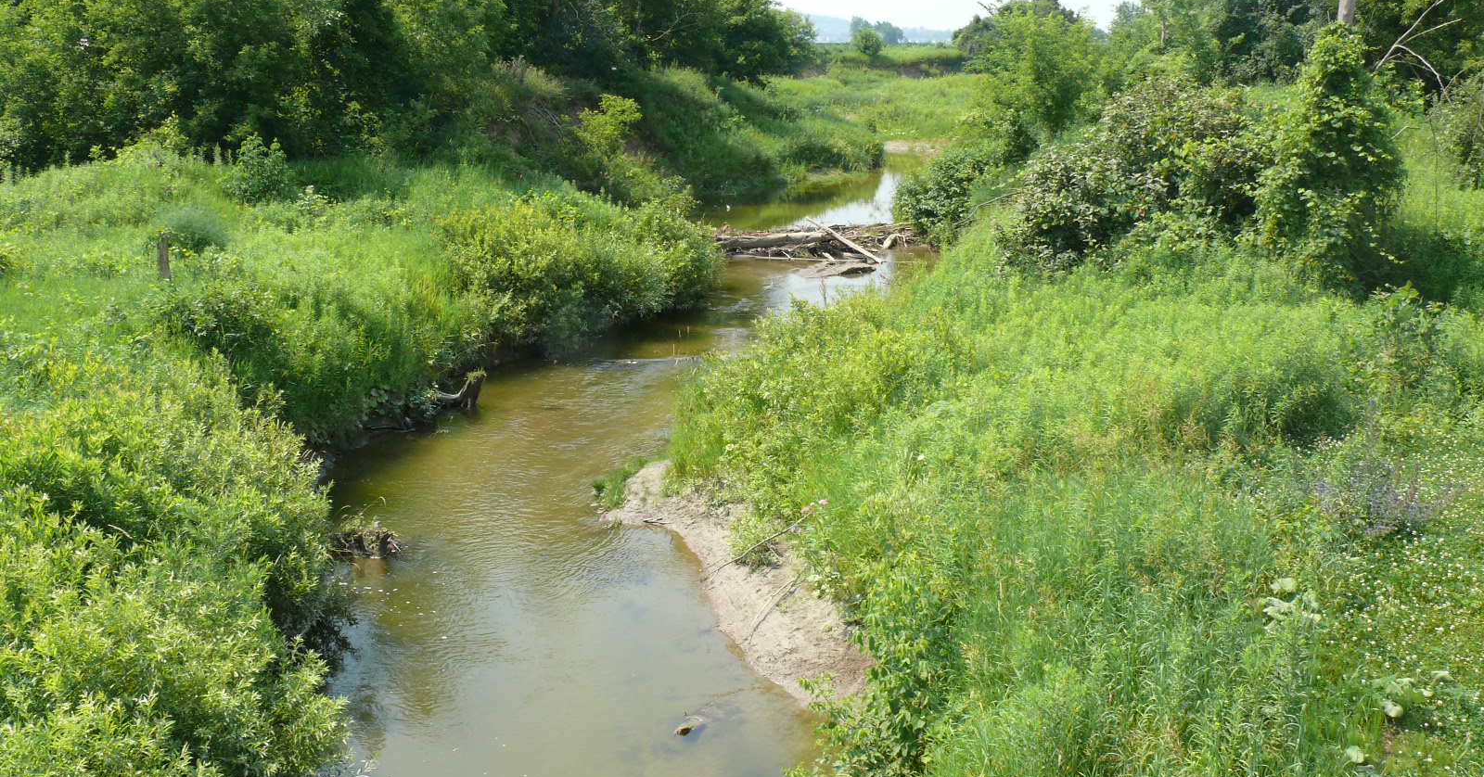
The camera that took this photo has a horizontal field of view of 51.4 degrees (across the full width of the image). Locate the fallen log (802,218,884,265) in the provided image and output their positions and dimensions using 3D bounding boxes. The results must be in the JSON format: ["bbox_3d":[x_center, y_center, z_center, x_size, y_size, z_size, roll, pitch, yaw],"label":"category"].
[{"bbox_3d":[2.441,-3.670,37.800,0.160,0.160,3.790,-6,23,-24],"label":"fallen log"}]

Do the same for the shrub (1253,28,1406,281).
[{"bbox_3d":[8.488,-3.294,22.326,2.180,3.860,2.100,0,13,0],"label":"shrub"}]

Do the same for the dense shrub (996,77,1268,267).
[{"bbox_3d":[6.155,-3.343,24.367,4.280,3.080,3.300,0,13,0],"label":"dense shrub"}]

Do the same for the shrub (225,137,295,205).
[{"bbox_3d":[-9.138,-4.088,29.325,1.340,1.430,1.300,0,13,0],"label":"shrub"}]

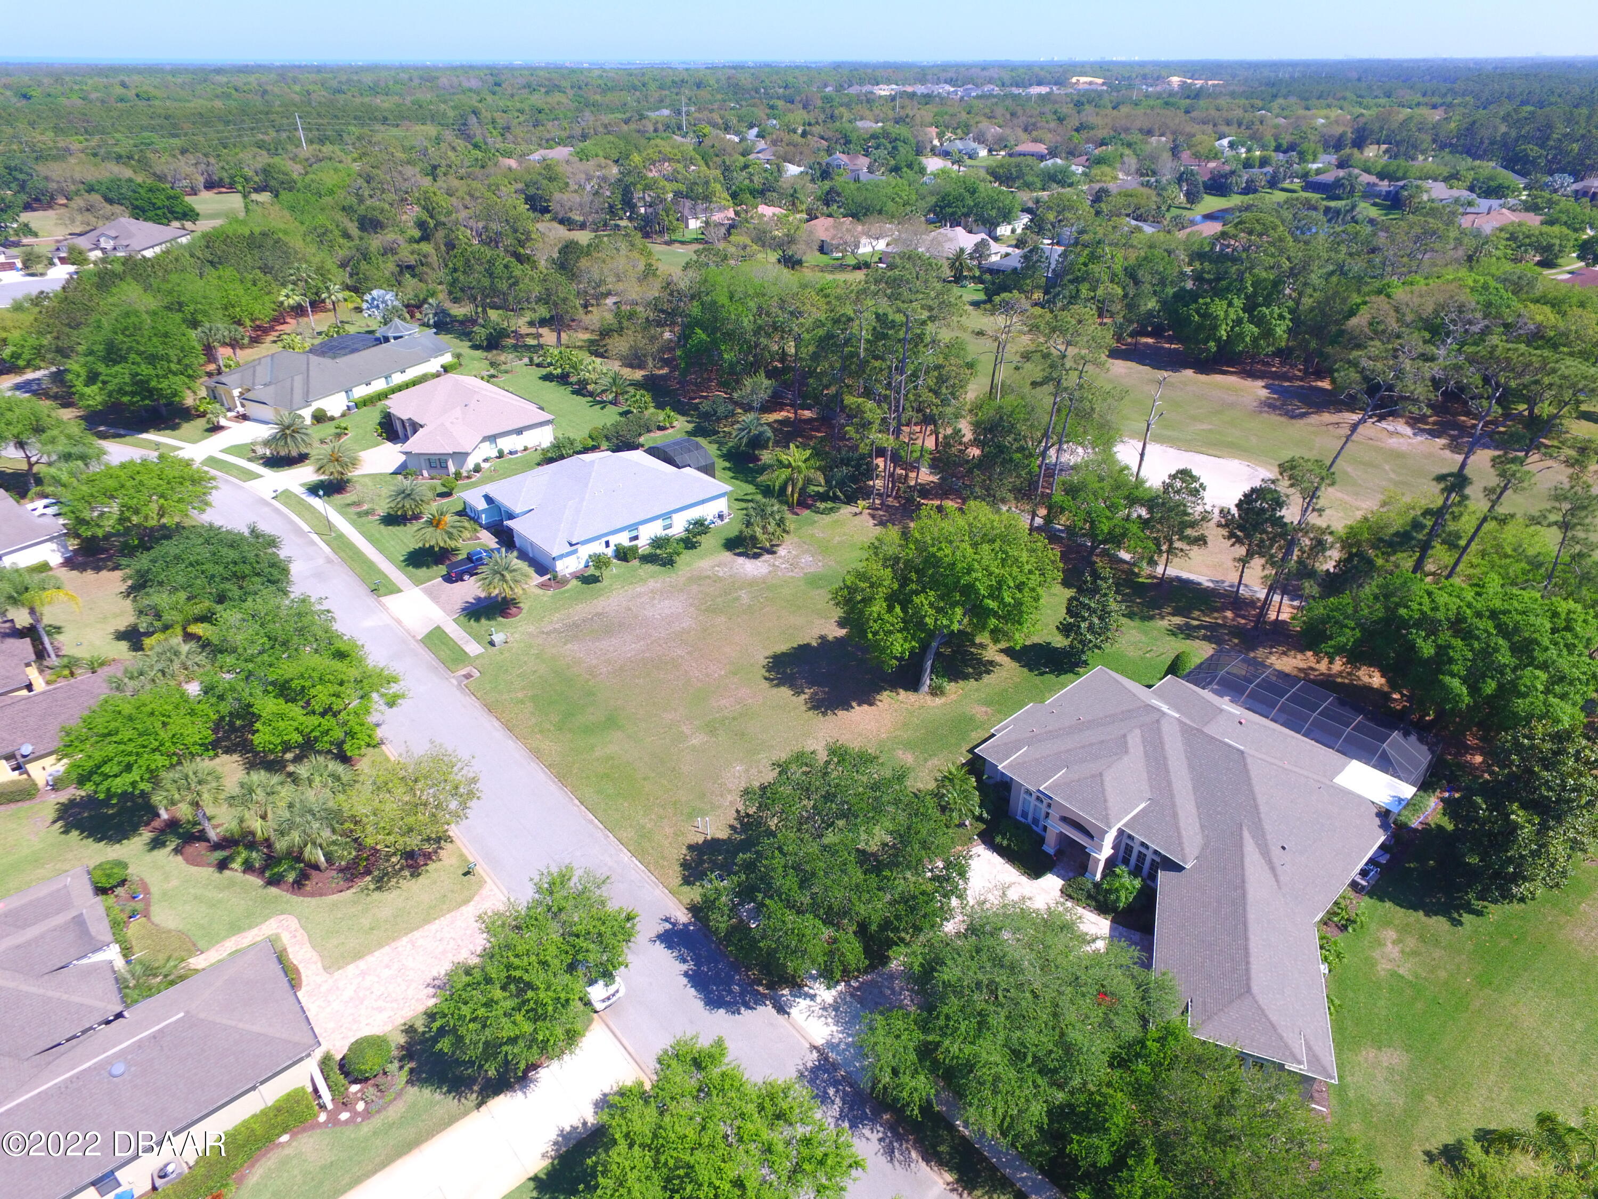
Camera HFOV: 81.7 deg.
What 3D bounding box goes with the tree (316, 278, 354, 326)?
[{"bbox_3d":[-87.408,-55.269,173.277,6.000,8.200,6.000,0,30,0],"label":"tree"}]

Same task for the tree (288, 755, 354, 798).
[{"bbox_3d":[-32.200,13.283,62.962,4.100,5.400,4.100,0,30,0],"label":"tree"}]

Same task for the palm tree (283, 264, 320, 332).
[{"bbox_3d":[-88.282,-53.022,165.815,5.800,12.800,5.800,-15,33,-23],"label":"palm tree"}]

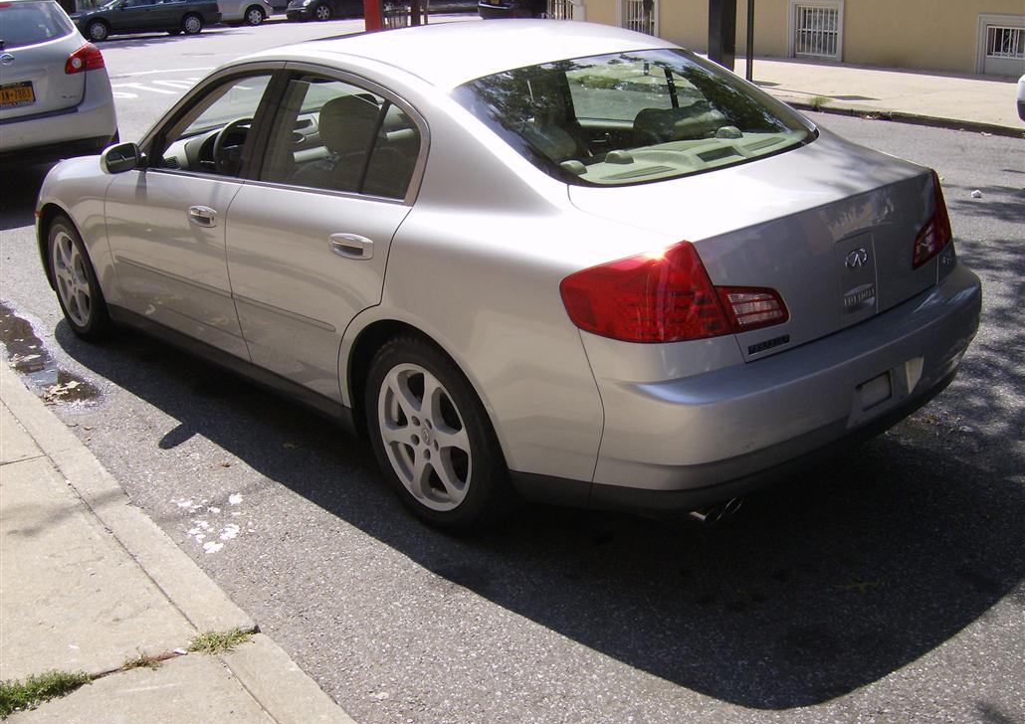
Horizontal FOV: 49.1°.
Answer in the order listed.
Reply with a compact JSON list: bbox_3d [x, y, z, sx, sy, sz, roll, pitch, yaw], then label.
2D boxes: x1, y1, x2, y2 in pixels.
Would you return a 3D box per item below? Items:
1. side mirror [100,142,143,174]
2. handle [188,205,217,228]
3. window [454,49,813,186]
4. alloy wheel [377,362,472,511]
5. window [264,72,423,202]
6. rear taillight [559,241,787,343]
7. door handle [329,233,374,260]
[{"bbox_3d":[-1.568,-0.818,4.481,0.200,0.140,0.130,-19,25,-38],"label":"side mirror"},{"bbox_3d":[-1.144,-0.546,4.188,0.055,0.078,0.230,-19,25,-38],"label":"handle"},{"bbox_3d":[0.441,-0.788,3.529,1.160,0.085,0.680,-19,50,-38],"label":"window"},{"bbox_3d":[-0.214,0.212,3.494,0.170,0.470,0.470,-19,25,-38],"label":"alloy wheel"},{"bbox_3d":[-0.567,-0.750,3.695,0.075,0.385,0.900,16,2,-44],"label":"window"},{"bbox_3d":[0.424,-0.190,2.863,0.525,0.250,0.330,-19,25,-38],"label":"rear taillight"},{"bbox_3d":[-0.486,-0.357,3.458,0.055,0.080,0.235,-19,25,-38],"label":"door handle"}]

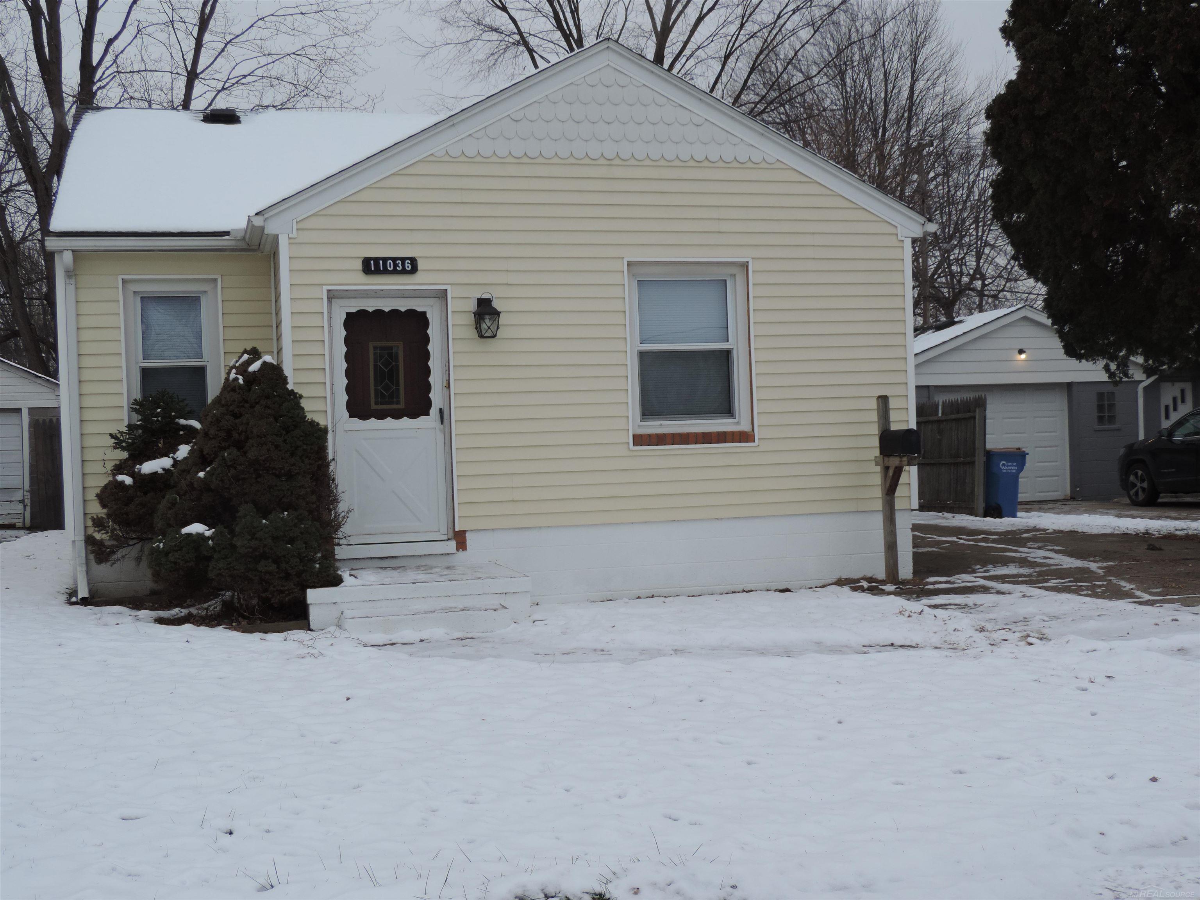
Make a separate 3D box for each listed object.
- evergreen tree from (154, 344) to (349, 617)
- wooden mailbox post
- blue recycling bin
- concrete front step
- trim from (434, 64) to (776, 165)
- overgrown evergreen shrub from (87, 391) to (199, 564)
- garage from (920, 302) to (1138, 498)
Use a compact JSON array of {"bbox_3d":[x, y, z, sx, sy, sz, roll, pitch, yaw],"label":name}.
[{"bbox_3d":[-2.729,0.258,11.443,1.450,2.070,1.400,-2,0,-16],"label":"evergreen tree"},{"bbox_3d":[2.640,0.350,13.344,0.170,1.700,0.610,-2,0,-16],"label":"wooden mailbox post"},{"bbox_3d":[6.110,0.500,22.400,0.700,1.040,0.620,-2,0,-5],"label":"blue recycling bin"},{"bbox_3d":[-1.462,1.147,11.477,1.660,0.350,1.720,-2,0,-16],"label":"concrete front step"},{"bbox_3d":[0.082,-2.900,12.813,3.070,0.880,0.050,-2,0,-16],"label":"trim"},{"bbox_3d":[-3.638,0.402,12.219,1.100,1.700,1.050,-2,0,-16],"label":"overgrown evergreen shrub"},{"bbox_3d":[6.891,-0.826,30.037,4.950,3.580,6.400,-2,0,-16],"label":"garage"}]

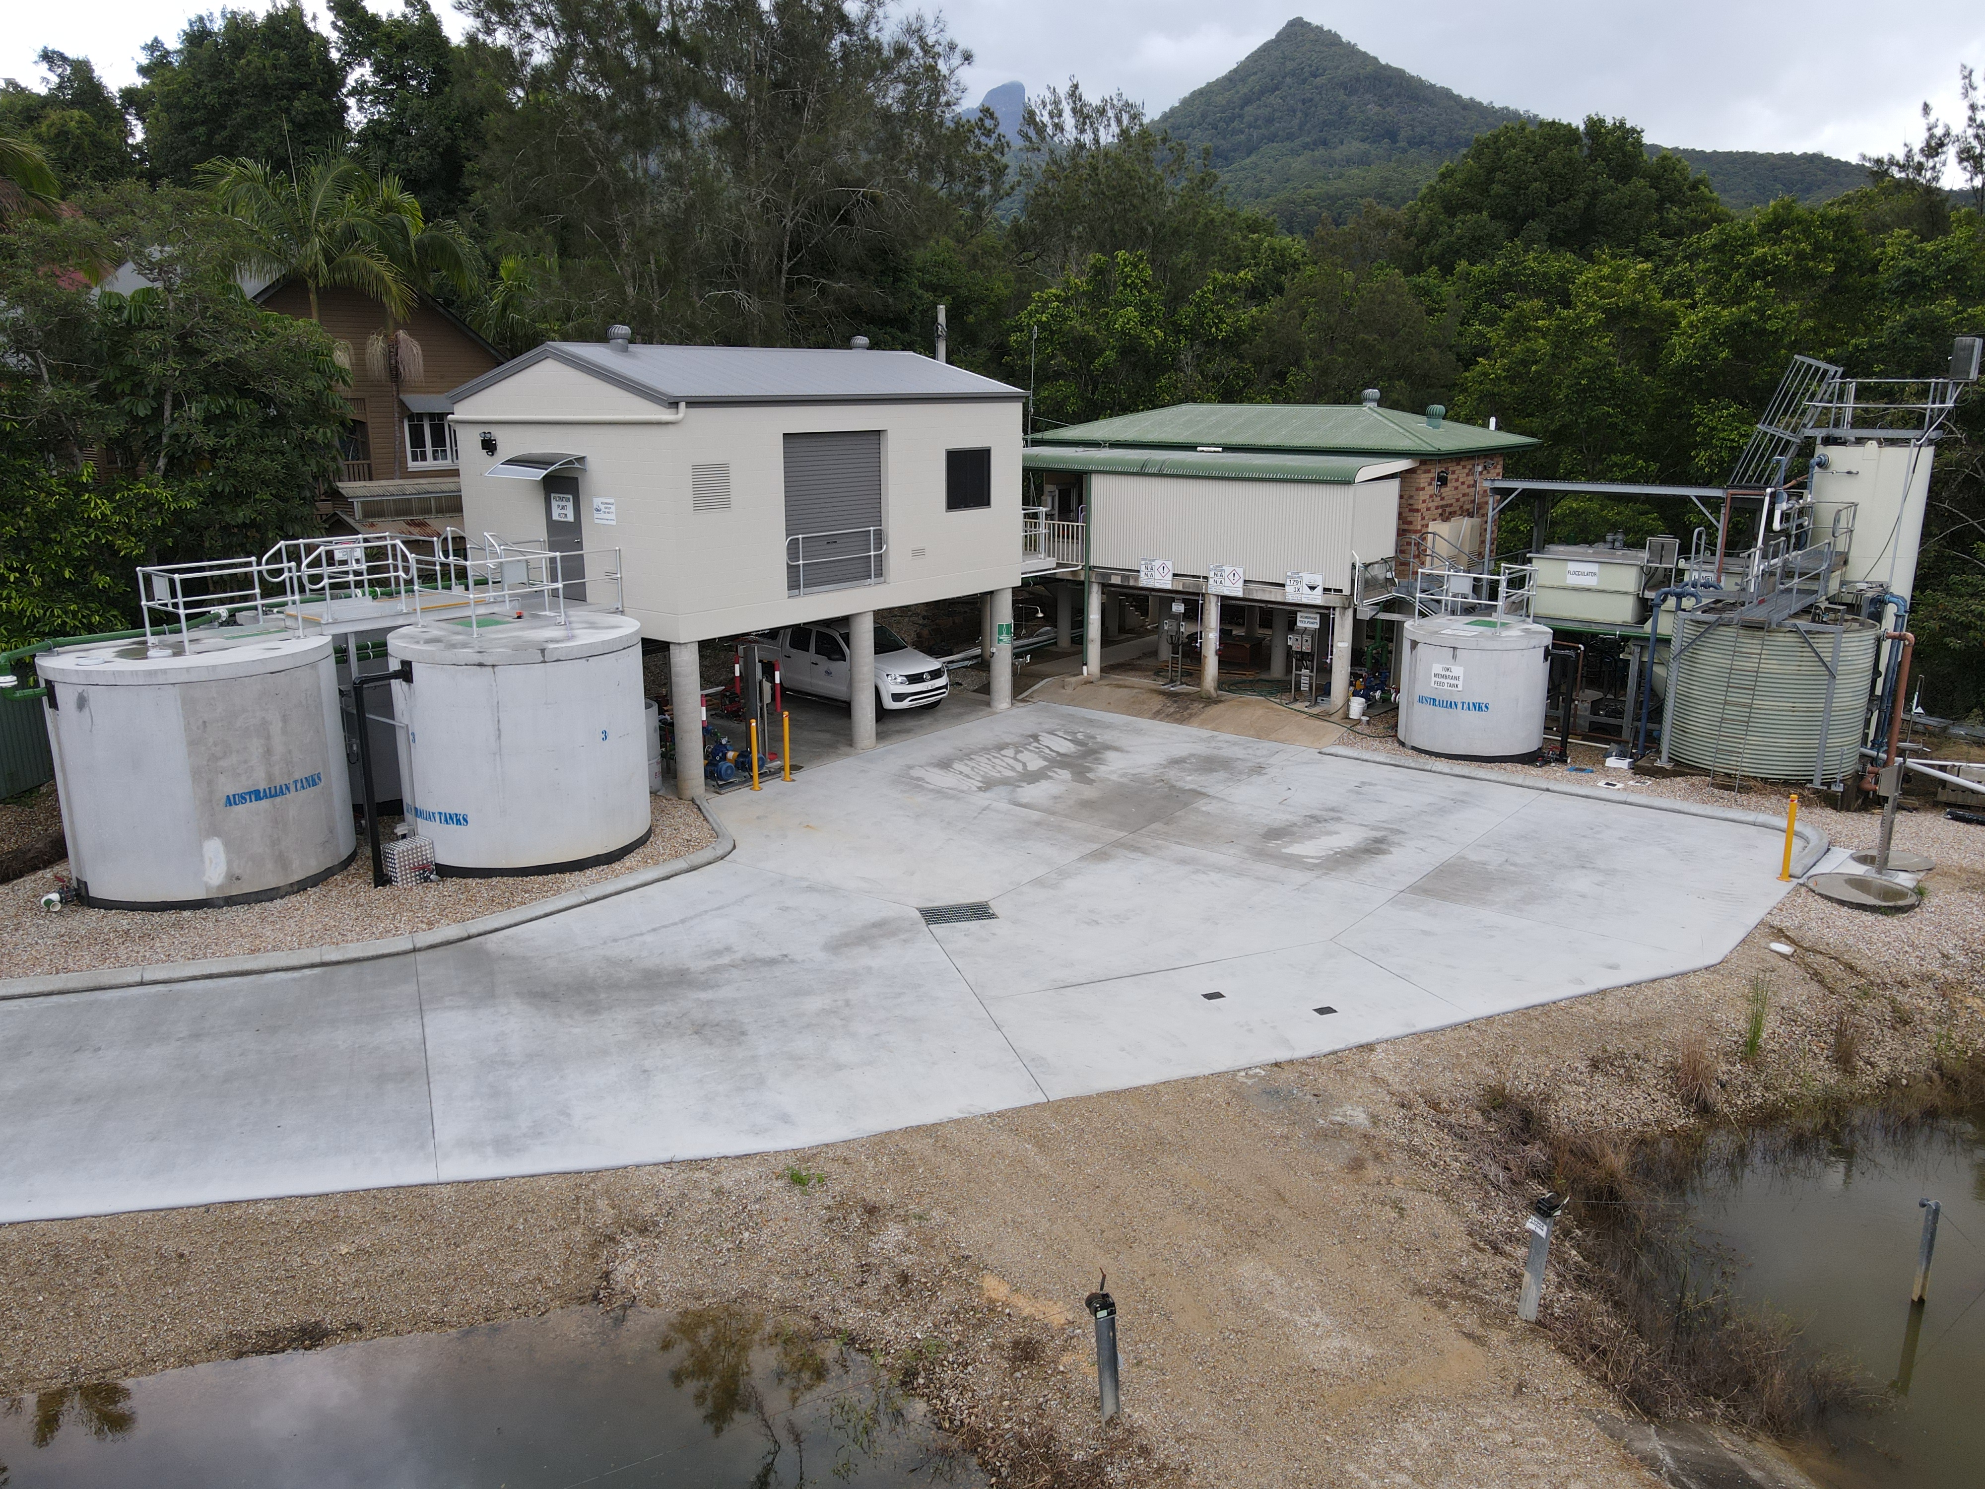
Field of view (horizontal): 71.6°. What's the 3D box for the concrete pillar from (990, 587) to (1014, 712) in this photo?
[{"bbox_3d":[0.196,-2.024,28.903,0.450,2.600,0.450,0,15,0],"label":"concrete pillar"}]

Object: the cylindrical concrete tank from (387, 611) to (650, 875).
[{"bbox_3d":[-6.771,-0.079,19.964,3.416,3.130,3.416,-4,14,-19],"label":"cylindrical concrete tank"}]

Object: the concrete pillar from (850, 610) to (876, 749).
[{"bbox_3d":[-2.411,-1.227,25.836,0.450,2.600,0.450,-1,15,-5],"label":"concrete pillar"}]

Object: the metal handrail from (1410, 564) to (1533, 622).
[{"bbox_3d":[9.381,-2.889,26.785,1.700,1.060,1.700,12,19,39],"label":"metal handrail"}]

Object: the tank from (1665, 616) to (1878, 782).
[{"bbox_3d":[13.424,-0.934,23.896,3.030,2.400,3.030,9,17,29],"label":"tank"}]

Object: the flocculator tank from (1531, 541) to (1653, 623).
[{"bbox_3d":[11.536,-3.106,26.185,2.070,1.220,2.100,12,19,38],"label":"flocculator tank"}]

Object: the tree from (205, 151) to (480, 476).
[{"bbox_3d":[-13.079,-7.251,28.858,5.400,9.633,4.800,-6,16,-23],"label":"tree"}]

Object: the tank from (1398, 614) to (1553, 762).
[{"bbox_3d":[8.911,-1.058,25.488,2.580,2.220,2.580,5,15,19],"label":"tank"}]

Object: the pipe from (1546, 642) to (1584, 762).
[{"bbox_3d":[10.234,-0.801,24.797,0.550,2.200,0.180,12,19,38],"label":"pipe"}]

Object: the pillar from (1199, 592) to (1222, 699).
[{"bbox_3d":[4.609,-2.135,29.030,0.350,2.220,0.350,0,14,0],"label":"pillar"}]

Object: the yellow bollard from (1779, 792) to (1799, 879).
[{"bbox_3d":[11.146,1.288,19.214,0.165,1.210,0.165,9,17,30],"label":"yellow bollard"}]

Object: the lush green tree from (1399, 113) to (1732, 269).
[{"bbox_3d":[23.429,-16.876,58.258,12.049,18.000,14.000,6,16,20],"label":"lush green tree"}]

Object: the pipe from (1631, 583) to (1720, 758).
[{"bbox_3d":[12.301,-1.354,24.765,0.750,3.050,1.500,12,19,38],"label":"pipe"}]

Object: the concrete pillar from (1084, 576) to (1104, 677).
[{"bbox_3d":[2.284,-2.498,30.466,0.280,2.219,0.280,1,15,4],"label":"concrete pillar"}]

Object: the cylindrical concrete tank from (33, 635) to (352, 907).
[{"bbox_3d":[-10.750,0.196,18.836,3.434,3.149,3.434,-8,17,-30],"label":"cylindrical concrete tank"}]

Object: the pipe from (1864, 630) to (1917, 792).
[{"bbox_3d":[15.123,-0.565,23.346,0.520,2.720,0.220,9,17,31],"label":"pipe"}]

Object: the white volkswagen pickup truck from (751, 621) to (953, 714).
[{"bbox_3d":[-3.318,-1.760,29.523,5.250,1.830,1.980,11,18,37],"label":"white volkswagen pickup truck"}]

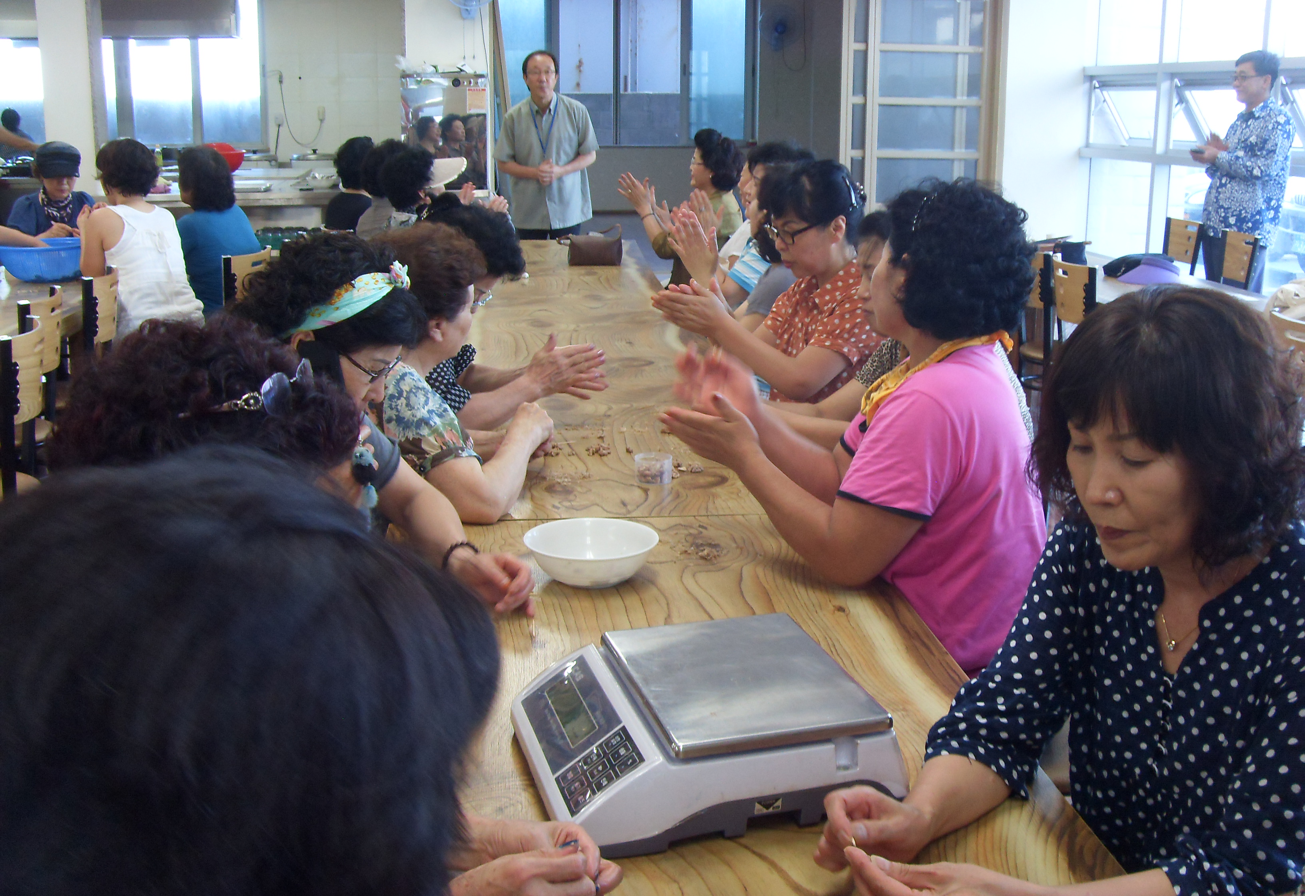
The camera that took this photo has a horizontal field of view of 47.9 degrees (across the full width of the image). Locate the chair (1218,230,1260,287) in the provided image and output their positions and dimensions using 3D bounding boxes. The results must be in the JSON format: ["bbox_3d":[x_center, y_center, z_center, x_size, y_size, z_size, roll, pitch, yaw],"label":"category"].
[{"bbox_3d":[2.356,-0.531,6.527,0.490,0.835,0.410,-1,14,-6],"label":"chair"}]

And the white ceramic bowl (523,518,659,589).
[{"bbox_3d":[-0.094,0.165,2.215,0.205,0.065,0.205,0,14,0],"label":"white ceramic bowl"}]

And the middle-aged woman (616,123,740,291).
[{"bbox_3d":[0.130,-0.650,6.021,0.600,1.280,0.450,3,14,10],"label":"middle-aged woman"}]

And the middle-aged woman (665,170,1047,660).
[{"bbox_3d":[0.323,0.232,2.428,0.660,1.310,0.460,5,15,17],"label":"middle-aged woman"}]

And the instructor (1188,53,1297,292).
[{"bbox_3d":[2.657,-0.979,6.708,0.420,1.620,0.470,4,14,13],"label":"instructor"}]

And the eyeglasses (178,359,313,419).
[{"bbox_3d":[-0.467,-0.060,1.650,0.140,0.048,0.140,-9,17,14],"label":"eyeglasses"}]

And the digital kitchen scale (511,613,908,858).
[{"bbox_3d":[0.056,0.298,1.600,0.350,0.108,0.325,-4,15,-16],"label":"digital kitchen scale"}]

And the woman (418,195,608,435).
[{"bbox_3d":[-0.450,0.052,3.312,0.720,1.220,0.450,-2,14,-8],"label":"woman"}]

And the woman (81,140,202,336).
[{"bbox_3d":[-1.787,-0.436,5.151,0.440,1.260,0.600,-13,19,-43],"label":"woman"}]

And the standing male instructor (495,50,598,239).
[{"bbox_3d":[-0.527,-1.163,7.358,0.510,1.620,0.320,0,14,-2],"label":"standing male instructor"}]

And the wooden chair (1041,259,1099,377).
[{"bbox_3d":[1.775,-0.290,5.545,0.490,0.835,0.410,-2,14,-8],"label":"wooden chair"}]

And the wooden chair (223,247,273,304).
[{"bbox_3d":[-1.742,-0.352,5.695,0.490,0.835,0.410,4,15,16],"label":"wooden chair"}]

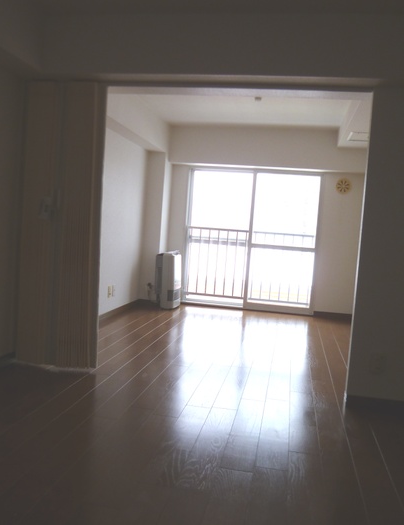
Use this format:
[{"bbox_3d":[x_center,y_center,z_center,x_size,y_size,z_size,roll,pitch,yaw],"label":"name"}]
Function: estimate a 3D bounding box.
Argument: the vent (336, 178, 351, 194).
[{"bbox_3d":[1.782,-0.954,6.088,0.195,0.200,0.040,4,4,10],"label":"vent"}]

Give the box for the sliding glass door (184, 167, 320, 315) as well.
[{"bbox_3d":[0.645,-0.277,6.370,1.730,1.810,0.100,4,4,10],"label":"sliding glass door"}]

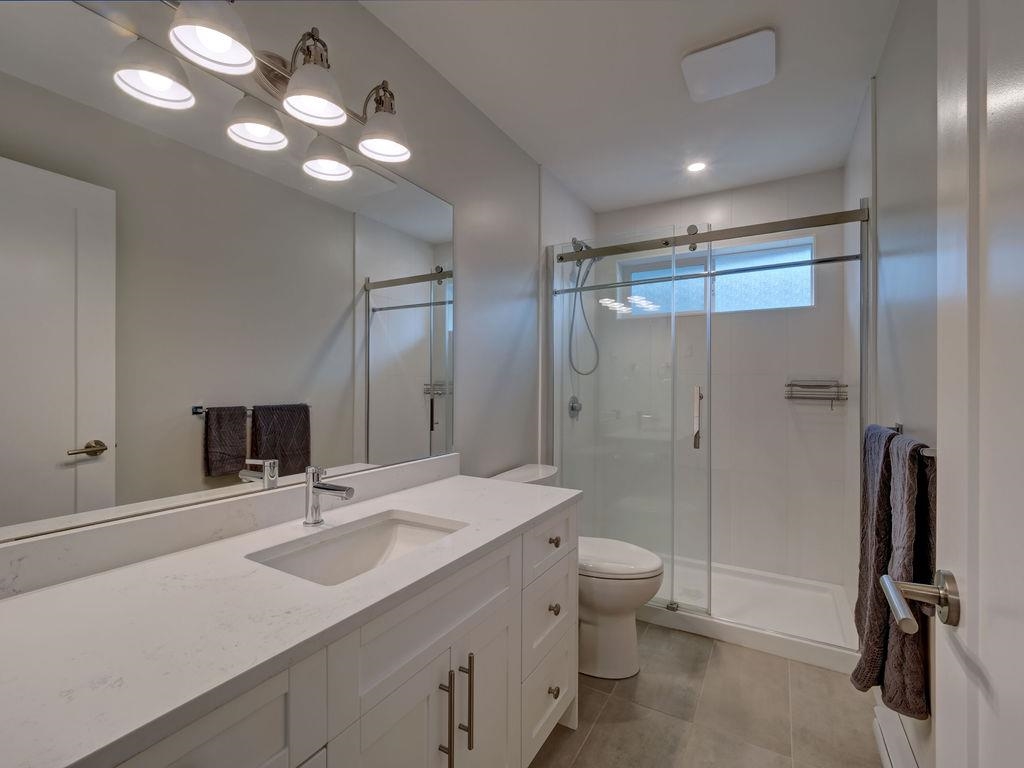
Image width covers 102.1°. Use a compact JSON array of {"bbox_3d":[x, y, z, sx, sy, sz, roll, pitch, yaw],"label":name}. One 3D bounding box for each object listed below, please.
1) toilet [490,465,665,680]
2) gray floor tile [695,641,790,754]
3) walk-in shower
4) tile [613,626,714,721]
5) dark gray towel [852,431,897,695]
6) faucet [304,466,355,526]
[{"bbox_3d":[0.326,0.846,1.908,0.726,0.795,0.417,0,-1,34],"label":"toilet"},{"bbox_3d":[0.958,1.252,1.698,0.303,0.010,0.601,0,0,32],"label":"gray floor tile"},{"bbox_3d":[1.066,0.234,2.434,1.491,2.038,0.825,0,0,31],"label":"walk-in shower"},{"bbox_3d":[0.694,1.251,1.843,0.303,0.010,0.601,0,0,32],"label":"tile"},{"bbox_3d":[1.028,0.503,1.159,0.119,0.755,0.348,0,0,32],"label":"dark gray towel"},{"bbox_3d":[-0.471,0.296,1.066,0.194,0.152,0.056,0,0,32],"label":"faucet"}]

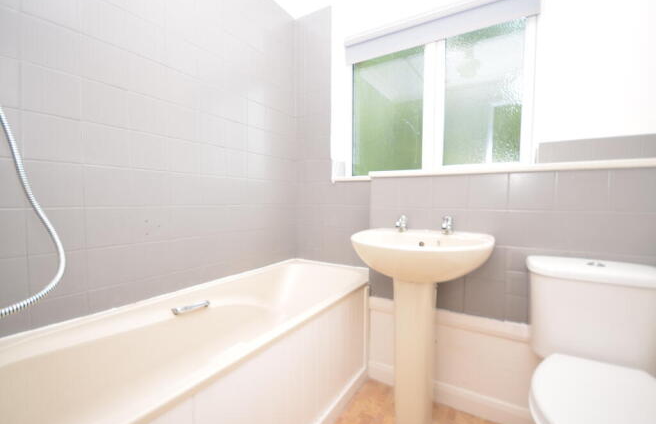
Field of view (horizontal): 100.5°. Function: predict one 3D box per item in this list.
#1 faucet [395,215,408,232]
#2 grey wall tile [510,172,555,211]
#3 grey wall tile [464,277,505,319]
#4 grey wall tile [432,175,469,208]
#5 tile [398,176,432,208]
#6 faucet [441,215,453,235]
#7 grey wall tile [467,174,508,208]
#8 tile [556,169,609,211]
[{"bbox_3d":[0.341,0.057,1.264,0.043,0.076,0.092,2,3,33],"label":"faucet"},{"bbox_3d":[0.800,-0.080,1.073,0.150,0.150,0.010,2,3,33],"label":"grey wall tile"},{"bbox_3d":[0.673,0.370,1.174,0.150,0.150,0.010,2,3,33],"label":"grey wall tile"},{"bbox_3d":[0.549,-0.087,1.238,0.150,0.150,0.010,2,3,33],"label":"grey wall tile"},{"bbox_3d":[0.424,-0.091,1.320,0.150,0.150,0.010,2,3,33],"label":"tile"},{"bbox_3d":[0.508,0.061,1.154,0.043,0.076,0.092,2,3,33],"label":"faucet"},{"bbox_3d":[0.674,-0.084,1.155,0.150,0.150,0.010,2,3,33],"label":"grey wall tile"},{"bbox_3d":[0.925,-0.077,0.991,0.150,0.150,0.010,2,3,33],"label":"tile"}]

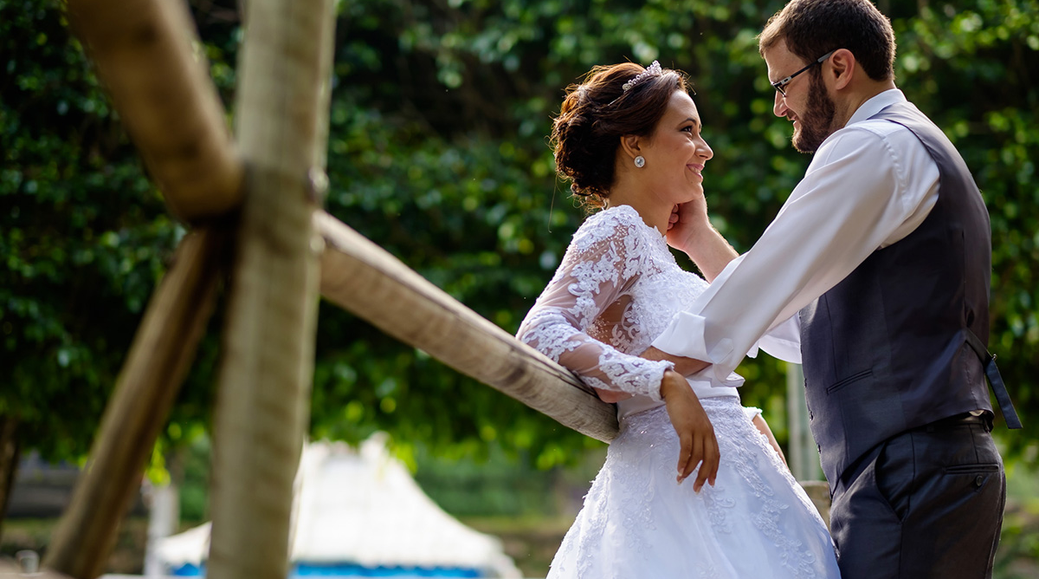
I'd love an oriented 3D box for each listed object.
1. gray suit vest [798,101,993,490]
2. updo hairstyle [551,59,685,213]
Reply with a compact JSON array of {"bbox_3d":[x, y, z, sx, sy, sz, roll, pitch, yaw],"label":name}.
[{"bbox_3d":[0.601,0.009,3.870,0.310,0.610,0.430,0,-4,0],"label":"gray suit vest"},{"bbox_3d":[0.161,-0.246,3.880,0.215,0.235,0.185,-1,-4,9],"label":"updo hairstyle"}]

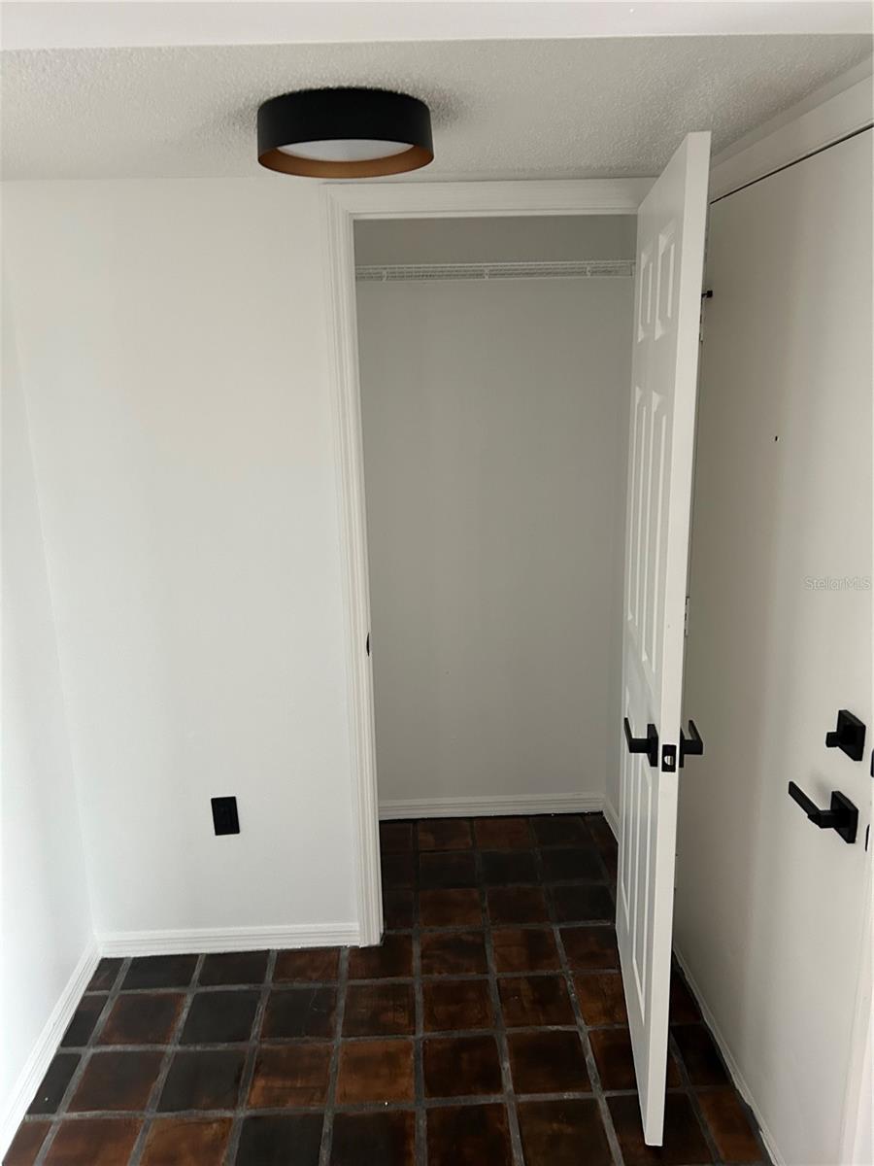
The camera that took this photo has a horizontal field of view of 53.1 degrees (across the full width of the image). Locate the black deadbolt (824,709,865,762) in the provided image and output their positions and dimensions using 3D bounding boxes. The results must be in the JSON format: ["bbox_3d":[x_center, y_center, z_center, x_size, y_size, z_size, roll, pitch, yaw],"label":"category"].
[{"bbox_3d":[0.690,0.262,1.501,0.050,0.065,0.065,-2,14,-2],"label":"black deadbolt"}]

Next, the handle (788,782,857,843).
[{"bbox_3d":[0.691,0.401,1.580,0.056,0.064,0.156,-2,14,-2],"label":"handle"}]

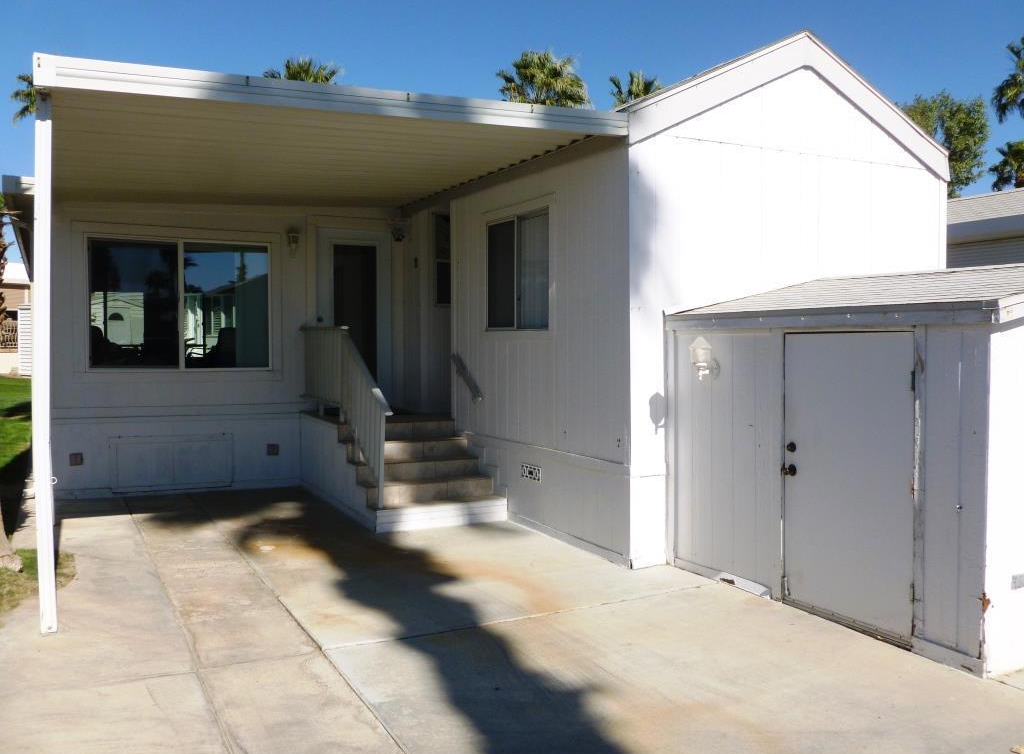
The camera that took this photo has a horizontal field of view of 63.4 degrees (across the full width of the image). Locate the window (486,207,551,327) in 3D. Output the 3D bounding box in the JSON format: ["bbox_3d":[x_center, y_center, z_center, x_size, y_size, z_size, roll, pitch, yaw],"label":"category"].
[{"bbox_3d":[0.029,-0.915,7.280,0.060,0.998,1.126,-1,2,-28],"label":"window"}]

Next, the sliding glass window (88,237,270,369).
[{"bbox_3d":[-3.450,-0.752,8.693,1.825,1.385,0.070,-1,2,-28],"label":"sliding glass window"}]

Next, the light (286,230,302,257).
[{"bbox_3d":[-2.391,-1.480,9.141,0.155,0.295,0.180,-1,2,-28],"label":"light"}]

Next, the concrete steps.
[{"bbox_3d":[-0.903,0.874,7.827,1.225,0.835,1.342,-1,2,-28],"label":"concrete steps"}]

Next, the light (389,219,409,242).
[{"bbox_3d":[-1.322,-1.719,9.692,0.190,0.225,0.180,-1,2,-28],"label":"light"}]

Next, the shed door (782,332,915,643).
[{"bbox_3d":[1.857,0.556,4.623,0.050,1.615,0.881,-1,2,-28],"label":"shed door"}]

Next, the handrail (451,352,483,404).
[{"bbox_3d":[-0.442,-0.004,8.078,0.090,0.468,0.655,-1,2,-28],"label":"handrail"}]

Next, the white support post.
[{"bbox_3d":[-2.542,-0.071,4.516,0.076,2.944,0.076,-1,2,-28],"label":"white support post"}]

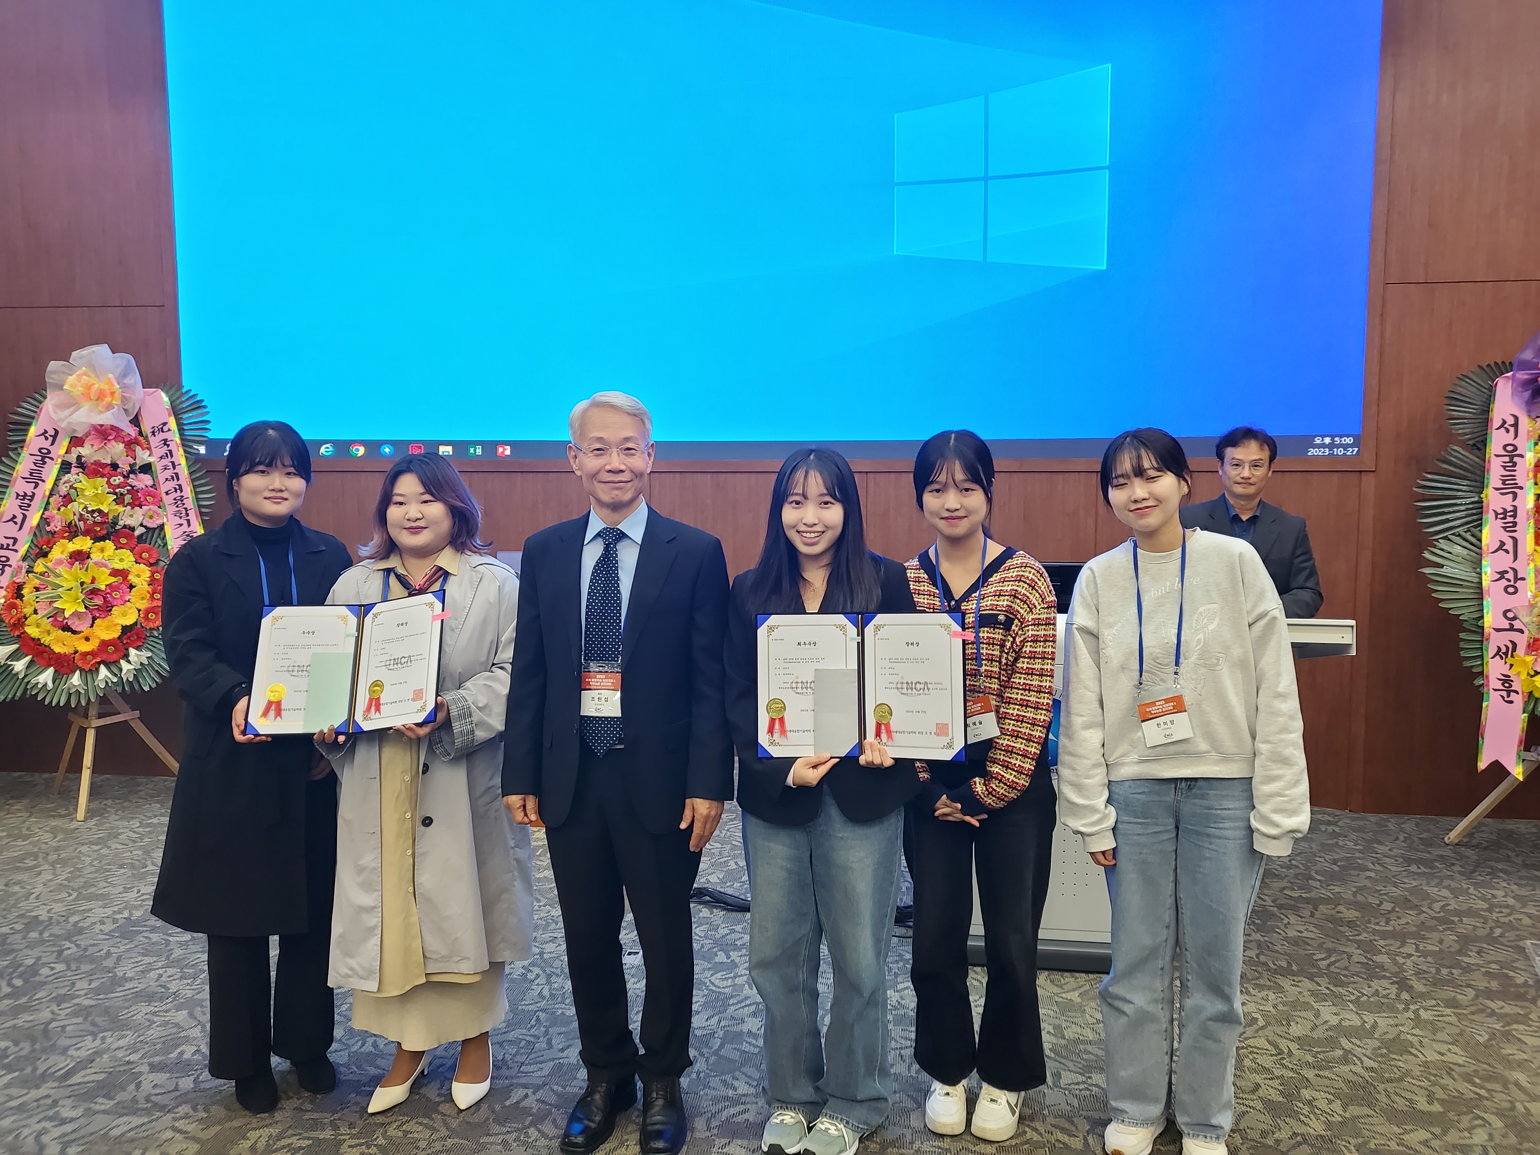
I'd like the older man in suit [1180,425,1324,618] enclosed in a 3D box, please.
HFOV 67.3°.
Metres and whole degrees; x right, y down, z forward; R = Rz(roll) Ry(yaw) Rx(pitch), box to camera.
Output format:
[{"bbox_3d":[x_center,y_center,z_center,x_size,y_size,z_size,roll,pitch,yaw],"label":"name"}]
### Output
[{"bbox_3d":[1.680,0.325,4.108,0.520,1.710,0.400,1,5,13],"label":"older man in suit"}]

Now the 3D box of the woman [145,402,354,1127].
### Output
[{"bbox_3d":[-1.265,0.457,2.865,0.490,1.680,0.430,-2,6,-23],"label":"woman"}]

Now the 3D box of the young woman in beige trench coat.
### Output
[{"bbox_3d":[-0.822,0.503,2.808,0.500,1.600,0.430,0,5,3],"label":"young woman in beige trench coat"}]

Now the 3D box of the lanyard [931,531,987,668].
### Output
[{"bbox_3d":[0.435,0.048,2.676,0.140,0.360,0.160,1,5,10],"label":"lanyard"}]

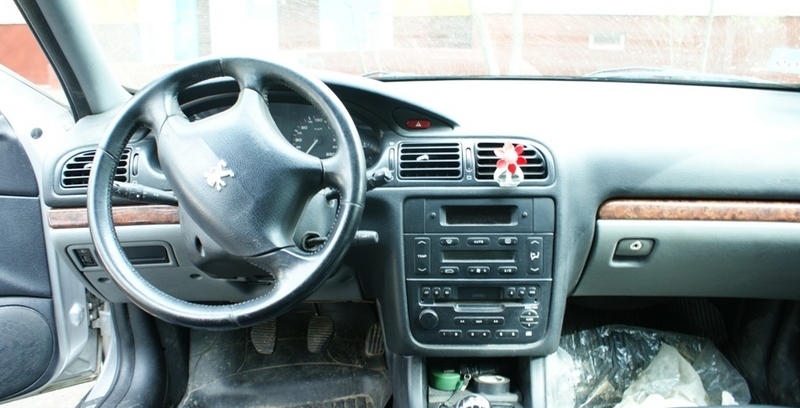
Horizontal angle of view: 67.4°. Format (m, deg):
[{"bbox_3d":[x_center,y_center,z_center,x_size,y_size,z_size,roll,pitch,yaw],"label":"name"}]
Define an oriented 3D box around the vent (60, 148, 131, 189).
[{"bbox_3d":[-0.484,-0.057,0.955,0.109,0.060,0.030,-1,4,0],"label":"vent"}]

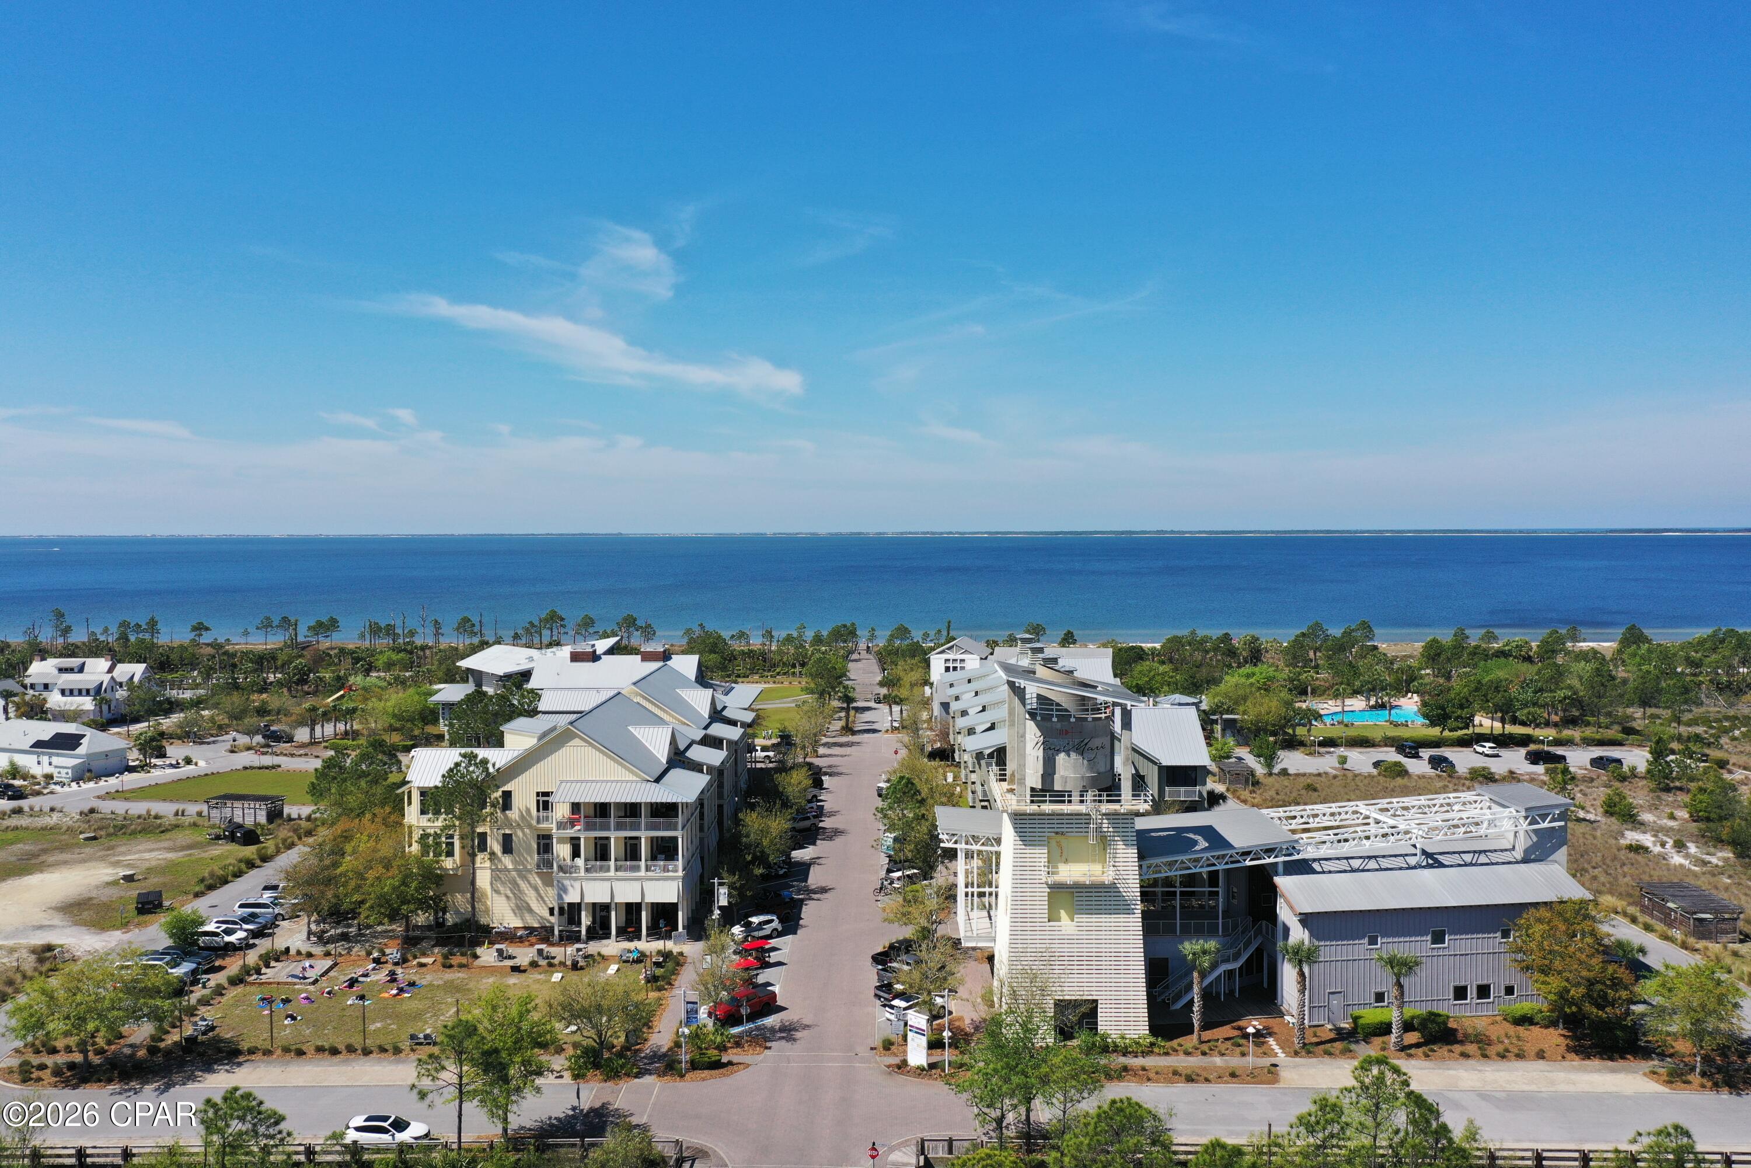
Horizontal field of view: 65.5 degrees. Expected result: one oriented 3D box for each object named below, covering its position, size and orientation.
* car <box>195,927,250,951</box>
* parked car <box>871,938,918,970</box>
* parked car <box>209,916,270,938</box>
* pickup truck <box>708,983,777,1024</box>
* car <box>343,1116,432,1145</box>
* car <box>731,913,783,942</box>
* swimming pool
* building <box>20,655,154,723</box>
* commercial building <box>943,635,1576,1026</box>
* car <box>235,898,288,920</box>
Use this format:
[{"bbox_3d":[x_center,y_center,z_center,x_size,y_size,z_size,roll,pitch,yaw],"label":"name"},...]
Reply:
[{"bbox_3d":[-54.300,29.230,112.540,4.700,1.720,1.900,0,2,2],"label":"car"},{"bbox_3d":[2.418,30.547,112.218,5.800,1.920,2.000,-2,3,-42],"label":"parked car"},{"bbox_3d":[-56.863,30.542,121.715,4.750,1.700,1.870,0,2,4],"label":"parked car"},{"bbox_3d":[-9.800,31.110,100.829,5.400,1.820,1.900,-2,3,-41],"label":"pickup truck"},{"bbox_3d":[-27.200,30.590,75.990,4.600,1.660,1.870,0,2,1],"label":"car"},{"bbox_3d":[-9.990,28.940,114.310,4.600,1.690,1.860,-2,3,-41],"label":"car"},{"bbox_3d":[94.616,25.563,259.753,23.000,1.200,20.000,0,2,5],"label":"swimming pool"},{"bbox_3d":[-150.528,19.353,257.783,18.500,10.800,21.500,0,2,1],"label":"building"},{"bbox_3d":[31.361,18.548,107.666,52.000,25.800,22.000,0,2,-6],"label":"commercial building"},{"bbox_3d":[-56.934,30.297,127.209,5.150,1.750,1.970,0,2,1],"label":"car"}]

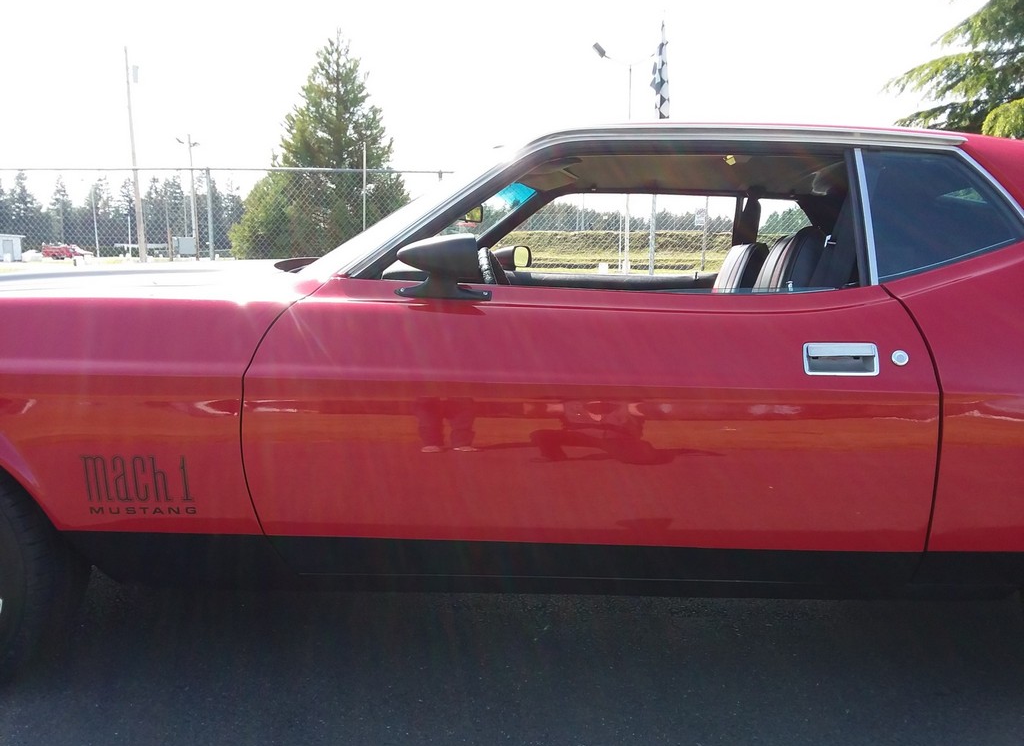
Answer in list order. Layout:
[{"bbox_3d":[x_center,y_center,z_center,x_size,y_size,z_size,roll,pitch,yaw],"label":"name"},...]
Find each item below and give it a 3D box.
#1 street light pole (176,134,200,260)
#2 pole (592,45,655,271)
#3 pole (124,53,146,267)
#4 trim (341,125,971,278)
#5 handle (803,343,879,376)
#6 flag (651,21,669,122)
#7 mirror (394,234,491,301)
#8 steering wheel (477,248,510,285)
[{"bbox_3d":[-16.938,-9.087,42.101,1.200,6.839,0.350,0,9,0],"label":"street light pole"},{"bbox_3d":[3.466,-6.092,23.339,2.100,6.725,0.350,0,9,0],"label":"pole"},{"bbox_3d":[-17.271,-9.856,36.920,0.750,9.962,0.400,0,9,0],"label":"pole"},{"bbox_3d":[0.332,-0.379,1.755,1.388,0.332,0.190,0,9,2],"label":"trim"},{"bbox_3d":[0.628,-0.026,1.528,0.143,0.060,0.035,0,9,2],"label":"handle"},{"bbox_3d":[1.613,-3.242,8.703,0.220,1.140,0.170,0,9,0],"label":"flag"},{"bbox_3d":[-0.135,-0.205,1.555,0.184,0.129,0.125,0,9,2],"label":"mirror"},{"bbox_3d":[0.000,-0.147,2.106,0.100,0.385,0.385,-20,8,5],"label":"steering wheel"}]

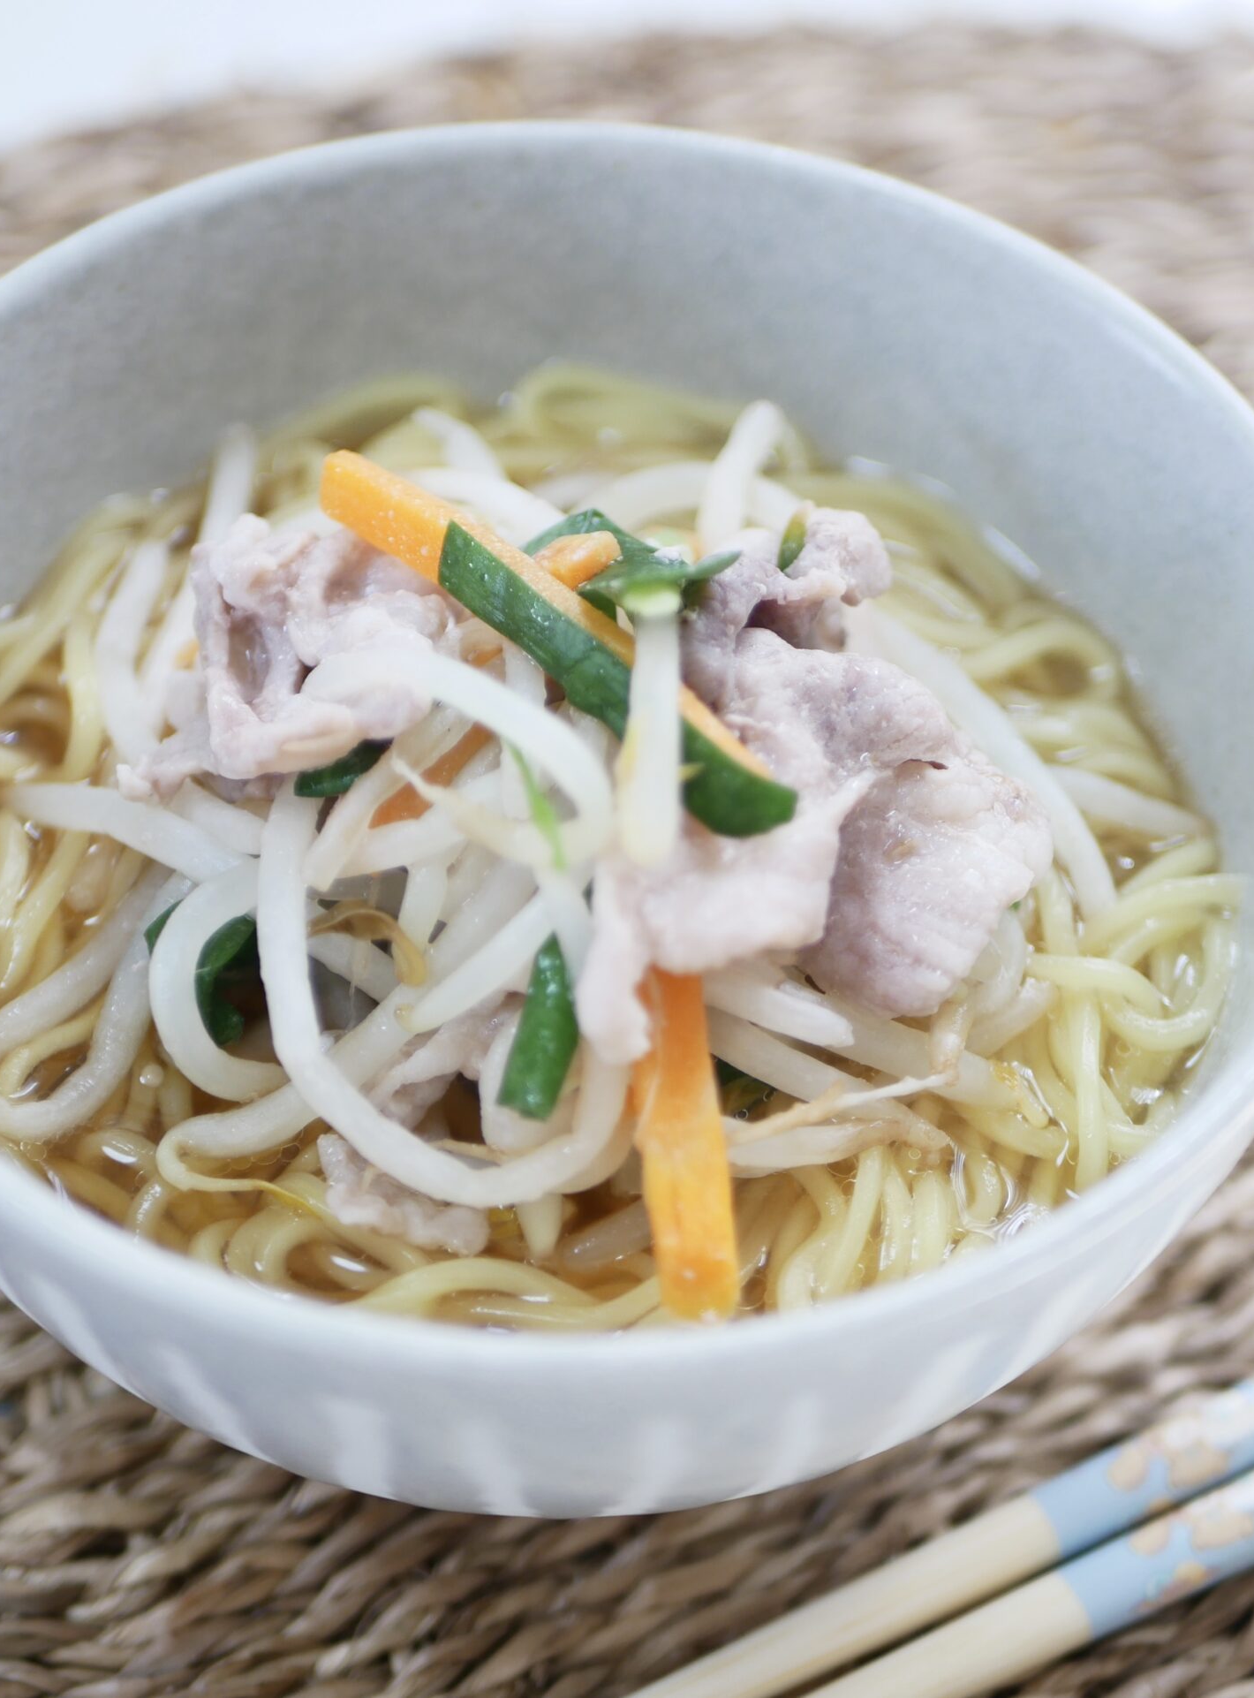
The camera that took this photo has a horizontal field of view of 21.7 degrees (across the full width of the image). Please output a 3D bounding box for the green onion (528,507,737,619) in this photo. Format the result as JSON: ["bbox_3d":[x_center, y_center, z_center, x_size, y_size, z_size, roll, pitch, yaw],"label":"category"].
[{"bbox_3d":[0.001,-0.026,0.304,0.019,0.006,0.009,4,50,0],"label":"green onion"}]

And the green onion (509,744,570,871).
[{"bbox_3d":[-0.008,-0.004,0.285,0.003,0.002,0.012,-18,75,-17],"label":"green onion"}]

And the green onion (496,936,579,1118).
[{"bbox_3d":[-0.008,0.016,0.300,0.005,0.004,0.017,9,90,4],"label":"green onion"}]

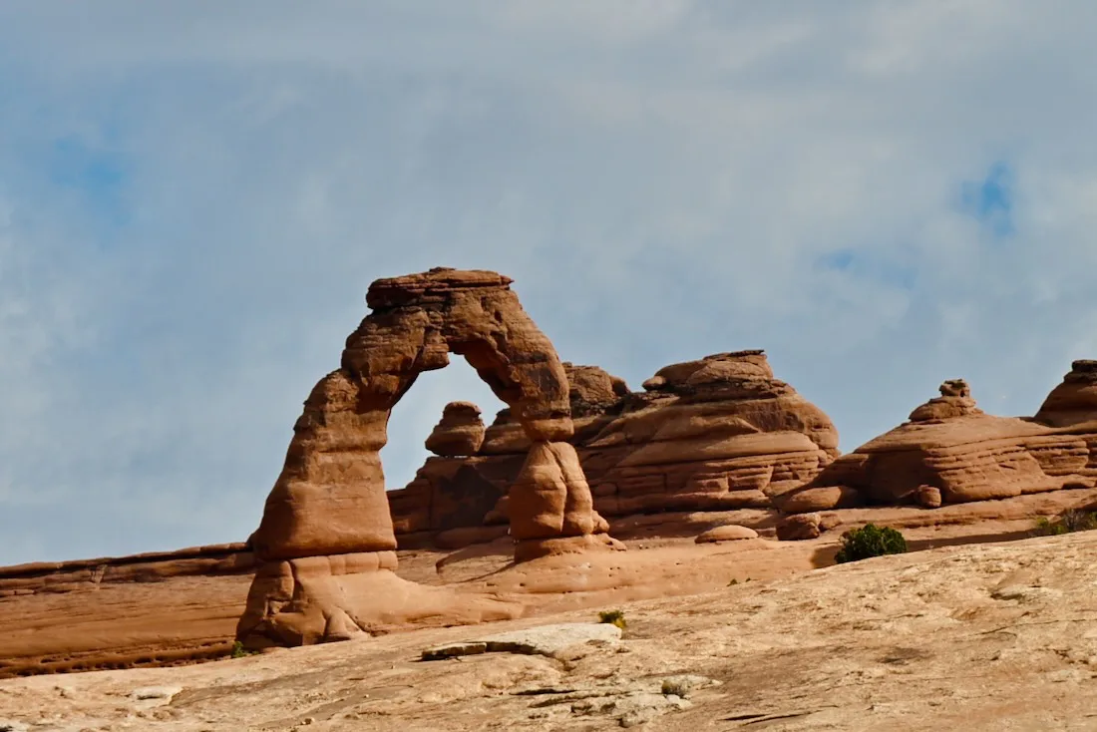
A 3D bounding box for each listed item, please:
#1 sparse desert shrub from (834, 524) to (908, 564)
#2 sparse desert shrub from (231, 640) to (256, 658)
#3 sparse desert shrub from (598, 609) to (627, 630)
[{"bbox_3d":[18.259,10.160,345.000,4.180,2.540,3.550,0,-2,0],"label":"sparse desert shrub"},{"bbox_3d":[-17.801,16.553,355.000,1.510,1.100,1.280,0,-2,0],"label":"sparse desert shrub"},{"bbox_3d":[3.535,13.976,335.000,1.530,1.260,1.300,0,-2,0],"label":"sparse desert shrub"}]

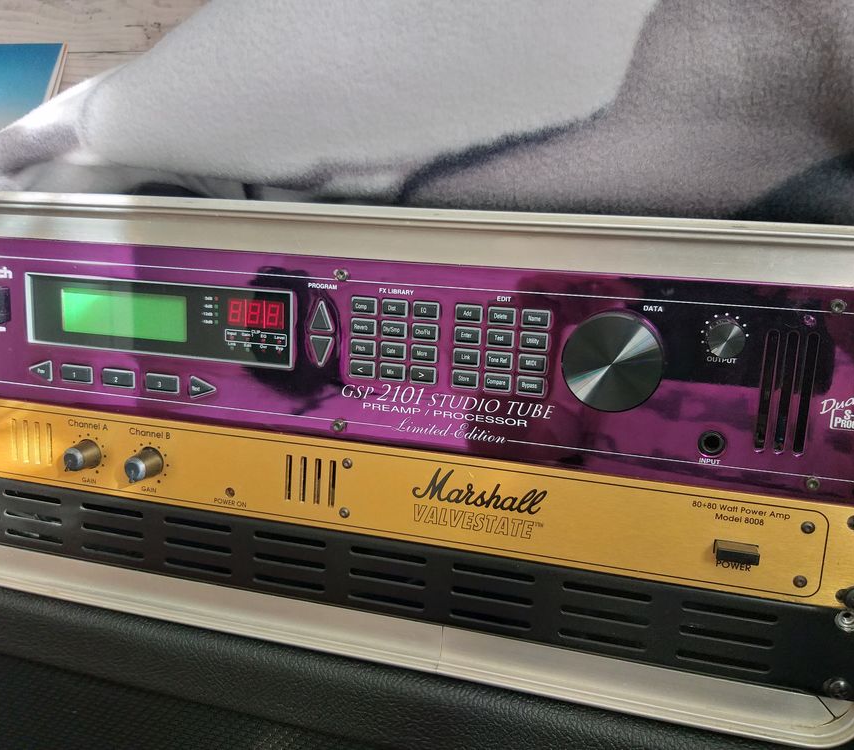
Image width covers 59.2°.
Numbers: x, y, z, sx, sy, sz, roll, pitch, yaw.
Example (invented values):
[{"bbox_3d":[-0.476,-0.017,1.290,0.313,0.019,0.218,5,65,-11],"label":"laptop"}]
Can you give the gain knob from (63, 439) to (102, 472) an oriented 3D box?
[{"bbox_3d":[-0.185,0.044,0.401,0.016,0.016,0.014,5,9,16],"label":"gain knob"}]

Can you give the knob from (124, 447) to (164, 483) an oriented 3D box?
[{"bbox_3d":[-0.148,0.048,0.390,0.016,0.016,0.014,5,9,16],"label":"knob"}]

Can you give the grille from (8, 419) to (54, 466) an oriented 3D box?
[{"bbox_3d":[-0.219,0.037,0.419,0.026,0.024,0.003,5,9,16],"label":"grille"}]

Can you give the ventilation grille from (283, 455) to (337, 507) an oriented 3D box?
[{"bbox_3d":[-0.057,0.052,0.372,0.027,0.024,0.003,5,9,16],"label":"ventilation grille"}]

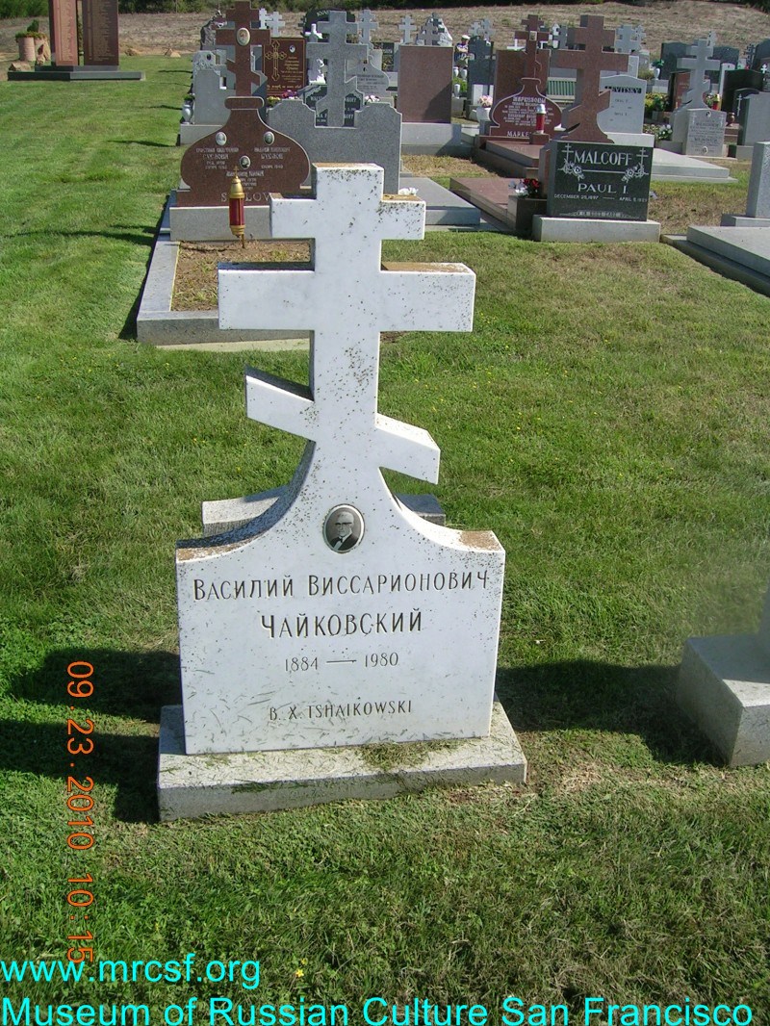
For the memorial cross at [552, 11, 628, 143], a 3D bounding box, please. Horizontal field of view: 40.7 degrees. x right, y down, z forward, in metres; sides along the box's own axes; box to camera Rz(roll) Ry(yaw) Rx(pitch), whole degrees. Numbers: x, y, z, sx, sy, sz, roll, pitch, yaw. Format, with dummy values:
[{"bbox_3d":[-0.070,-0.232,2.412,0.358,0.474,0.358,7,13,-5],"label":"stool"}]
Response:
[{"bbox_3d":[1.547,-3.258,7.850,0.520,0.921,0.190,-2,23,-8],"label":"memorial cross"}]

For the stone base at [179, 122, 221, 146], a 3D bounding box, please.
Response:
[{"bbox_3d":[-2.277,-5.566,15.316,1.454,0.269,0.420,-1,23,-8],"label":"stone base"}]

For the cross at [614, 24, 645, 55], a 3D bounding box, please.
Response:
[{"bbox_3d":[4.099,-7.886,17.500,0.460,0.637,0.130,-2,23,-8],"label":"cross"}]

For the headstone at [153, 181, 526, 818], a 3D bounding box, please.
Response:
[{"bbox_3d":[-0.087,-0.018,2.192,0.811,1.356,0.301,-1,23,-8],"label":"headstone"}]

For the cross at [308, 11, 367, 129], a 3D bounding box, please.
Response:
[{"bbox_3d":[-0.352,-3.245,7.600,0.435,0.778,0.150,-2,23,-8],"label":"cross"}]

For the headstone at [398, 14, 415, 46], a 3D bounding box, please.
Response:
[{"bbox_3d":[0.610,-13.023,28.000,0.460,0.755,0.130,-2,23,-8],"label":"headstone"}]

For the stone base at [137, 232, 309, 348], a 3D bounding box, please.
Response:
[{"bbox_3d":[-0.854,-1.468,6.596,1.240,0.160,2.600,-2,25,-9],"label":"stone base"}]

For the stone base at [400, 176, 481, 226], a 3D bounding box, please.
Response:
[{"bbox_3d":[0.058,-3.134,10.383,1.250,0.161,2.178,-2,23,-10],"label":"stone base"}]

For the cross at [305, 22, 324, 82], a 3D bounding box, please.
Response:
[{"bbox_3d":[-1.412,-9.321,21.000,0.380,1.220,0.250,-1,23,-8],"label":"cross"}]

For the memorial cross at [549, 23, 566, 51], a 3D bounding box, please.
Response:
[{"bbox_3d":[3.423,-9.032,20.000,0.450,0.660,0.130,-2,23,-8],"label":"memorial cross"}]

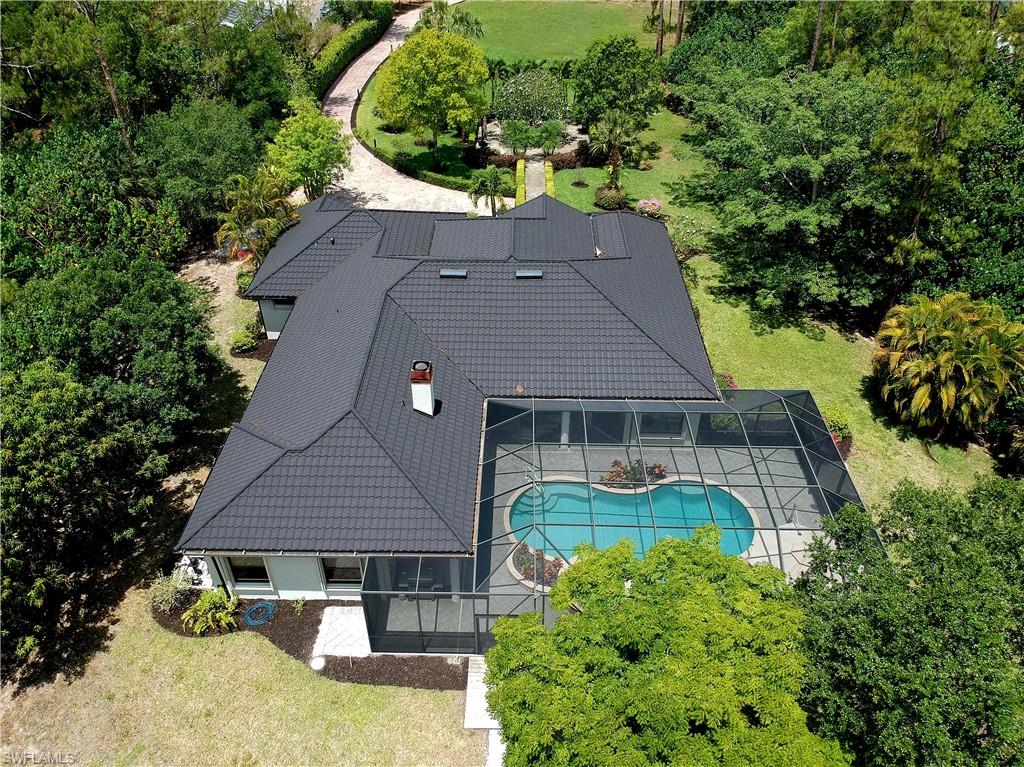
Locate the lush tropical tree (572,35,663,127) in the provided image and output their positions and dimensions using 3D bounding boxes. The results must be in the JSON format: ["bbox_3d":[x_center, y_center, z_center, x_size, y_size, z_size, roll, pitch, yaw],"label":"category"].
[{"bbox_3d":[8.296,-23.883,58.662,7.100,6.900,7.100,1,39,1],"label":"lush tropical tree"}]

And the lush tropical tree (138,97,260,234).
[{"bbox_3d":[-18.348,-12.628,43.950,6.400,8.000,6.400,1,39,1],"label":"lush tropical tree"}]

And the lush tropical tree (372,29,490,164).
[{"bbox_3d":[-6.000,-21.500,56.600,8.500,10.200,8.500,1,38,1],"label":"lush tropical tree"}]

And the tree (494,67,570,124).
[{"bbox_3d":[1.730,-25.300,65.700,6.500,4.700,6.500,1,38,1],"label":"tree"}]

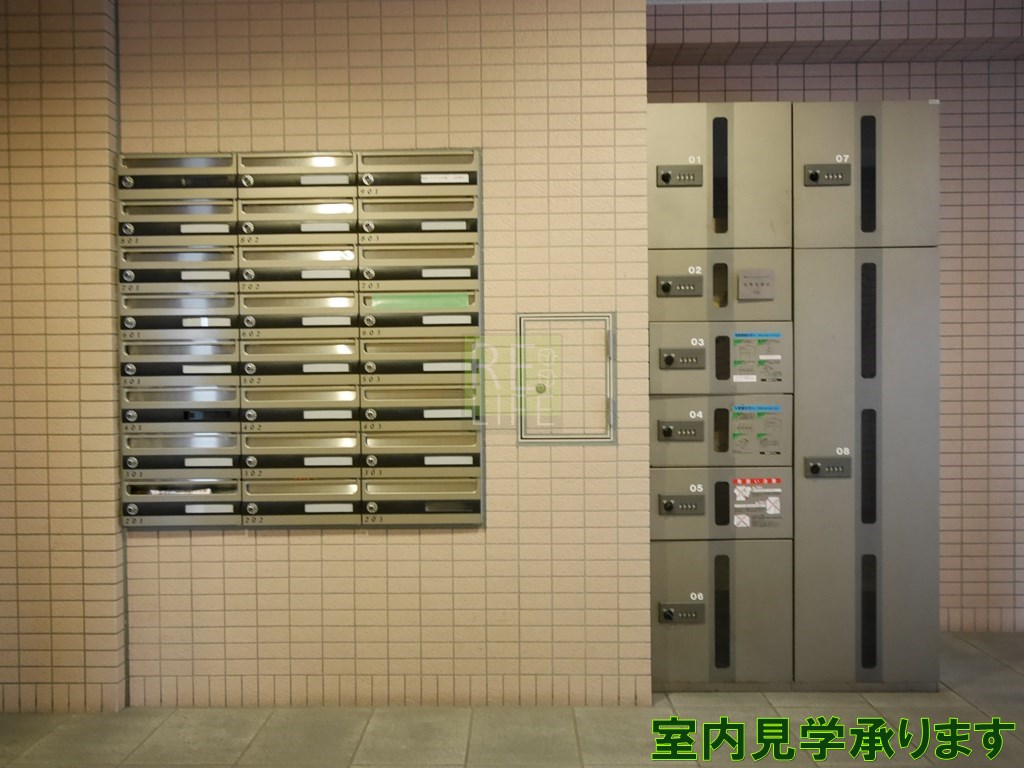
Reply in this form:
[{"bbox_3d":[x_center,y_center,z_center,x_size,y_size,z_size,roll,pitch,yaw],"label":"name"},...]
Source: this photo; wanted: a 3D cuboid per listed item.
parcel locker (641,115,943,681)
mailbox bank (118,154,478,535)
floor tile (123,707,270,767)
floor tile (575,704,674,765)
[{"bbox_3d":[0.888,0.043,2.470,0.916,1.859,0.485,-1,0,1],"label":"parcel locker"},{"bbox_3d":[-0.630,-0.134,2.235,1.099,1.145,0.210,-1,1,1],"label":"mailbox bank"},{"bbox_3d":[-0.877,1.001,2.013,0.300,0.012,0.304,-1,0,1],"label":"floor tile"},{"bbox_3d":[0.334,0.981,1.977,0.297,0.012,0.300,-1,1,1],"label":"floor tile"}]

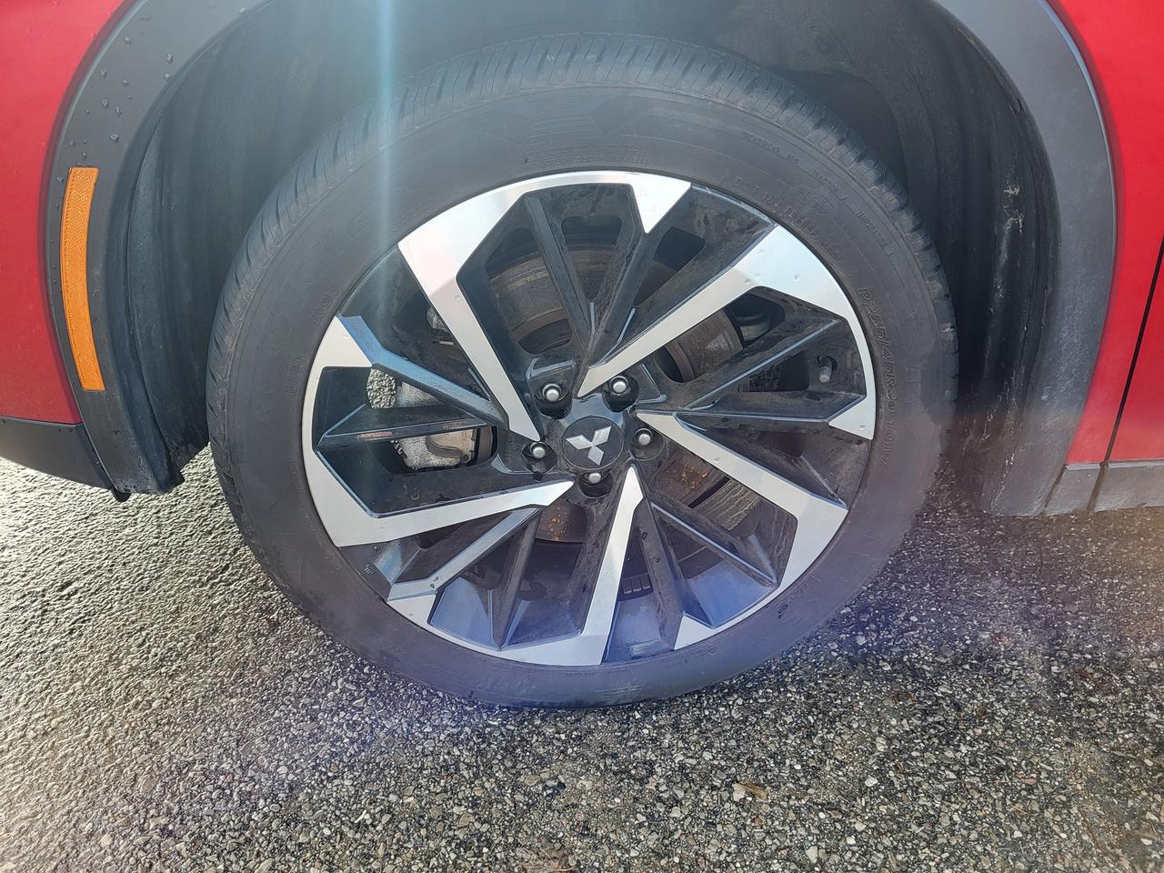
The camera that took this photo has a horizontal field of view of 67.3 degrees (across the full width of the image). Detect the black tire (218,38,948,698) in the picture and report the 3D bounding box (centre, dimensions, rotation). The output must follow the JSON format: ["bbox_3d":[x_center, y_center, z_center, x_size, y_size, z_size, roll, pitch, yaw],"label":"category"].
[{"bbox_3d":[0.004,-0.035,0.942,0.735,0.732,0.255,-2,31,-4],"label":"black tire"}]

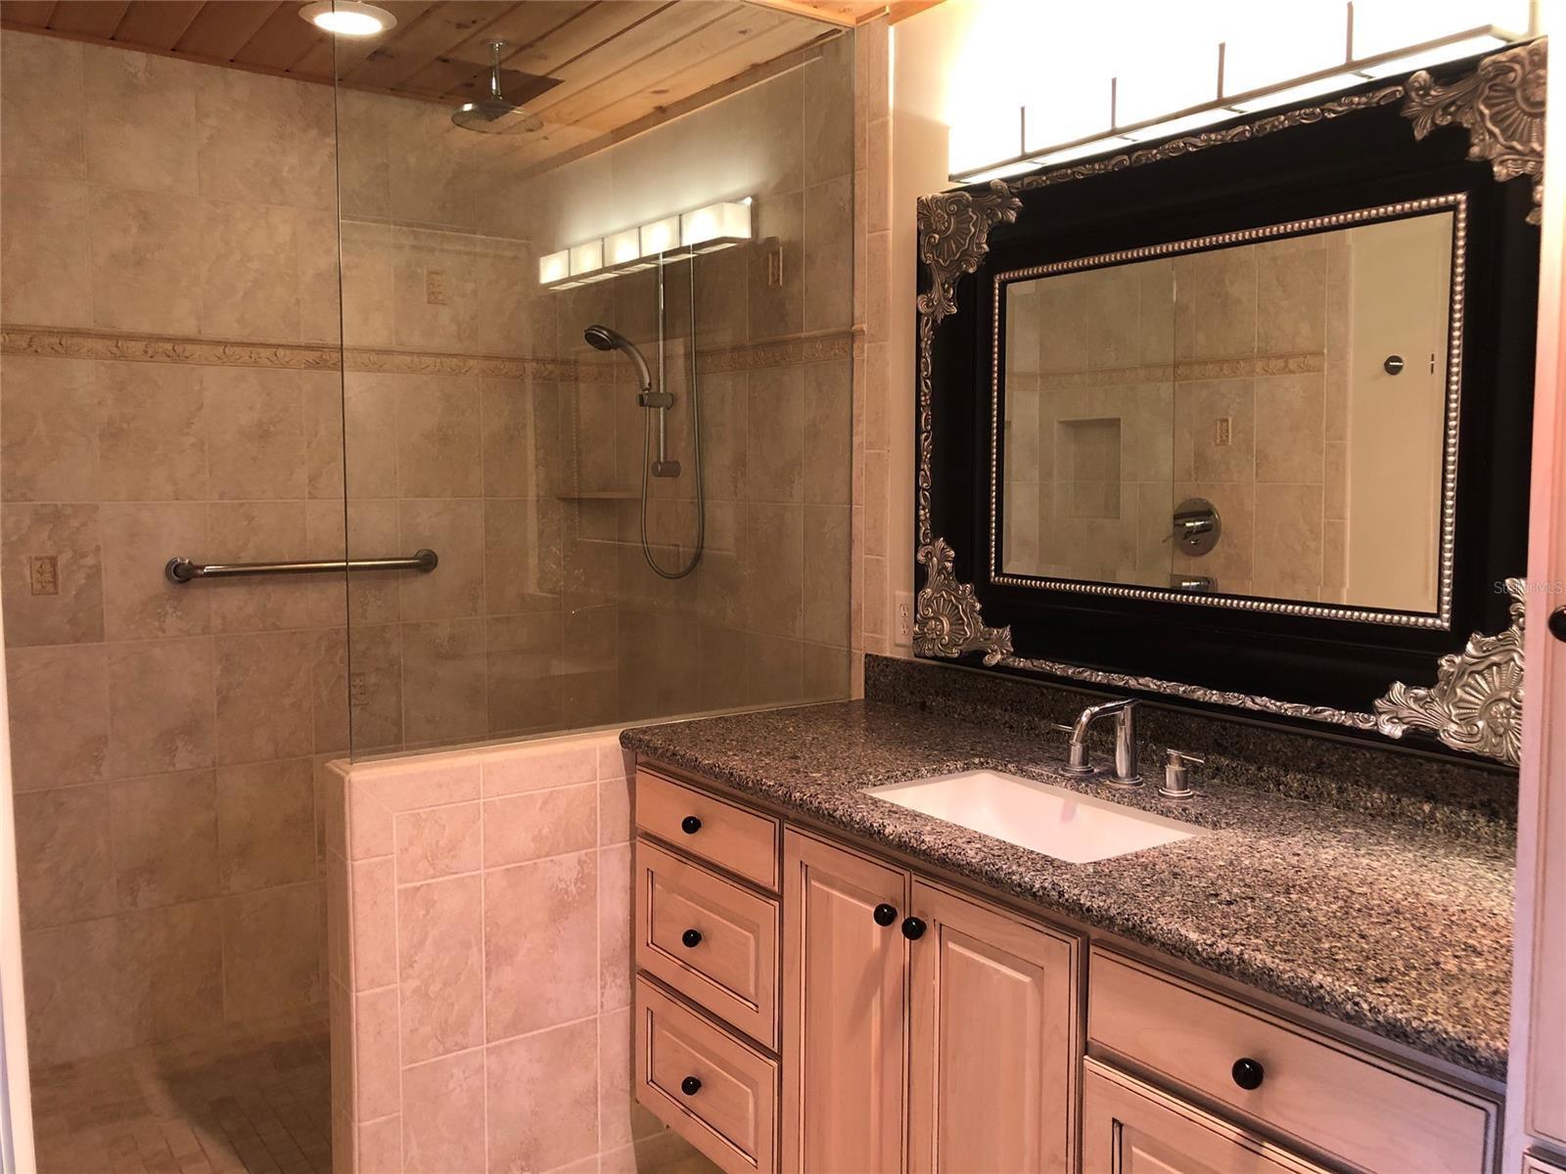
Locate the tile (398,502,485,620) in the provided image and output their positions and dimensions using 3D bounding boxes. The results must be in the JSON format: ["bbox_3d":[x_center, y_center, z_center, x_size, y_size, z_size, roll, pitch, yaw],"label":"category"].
[{"bbox_3d":[-0.929,-0.073,3.454,0.233,0.329,0.012,-3,6,-35],"label":"tile"}]

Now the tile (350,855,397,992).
[{"bbox_3d":[-0.709,0.584,2.203,0.076,0.234,0.012,-3,6,-35],"label":"tile"}]

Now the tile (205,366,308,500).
[{"bbox_3d":[-1.311,-0.381,3.153,0.233,0.329,0.012,-3,6,-35],"label":"tile"}]

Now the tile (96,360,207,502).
[{"bbox_3d":[-1.584,-0.389,3.175,0.245,0.344,0.010,-3,6,-35],"label":"tile"}]

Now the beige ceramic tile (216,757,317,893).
[{"bbox_3d":[-1.385,0.644,3.409,0.245,0.347,0.010,-3,6,-35],"label":"beige ceramic tile"}]

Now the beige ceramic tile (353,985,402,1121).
[{"bbox_3d":[-0.754,0.872,2.358,0.076,0.247,0.010,-3,6,-35],"label":"beige ceramic tile"}]

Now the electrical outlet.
[{"bbox_3d":[0.278,0.071,2.863,0.008,0.121,0.076,-3,6,-35],"label":"electrical outlet"}]

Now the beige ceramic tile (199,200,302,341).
[{"bbox_3d":[-1.310,-0.774,3.118,0.233,0.329,0.012,-3,6,-35],"label":"beige ceramic tile"}]

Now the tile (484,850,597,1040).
[{"bbox_3d":[-0.482,0.719,2.538,0.245,0.347,0.010,-3,6,-35],"label":"tile"}]

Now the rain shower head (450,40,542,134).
[{"bbox_3d":[-0.654,-1.156,2.900,0.207,0.188,0.207,0,5,0],"label":"rain shower head"}]

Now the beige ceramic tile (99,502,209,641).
[{"bbox_3d":[-1.505,-0.040,3.047,0.233,0.329,0.012,-3,6,-35],"label":"beige ceramic tile"}]

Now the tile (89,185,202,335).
[{"bbox_3d":[-1.582,-0.811,3.138,0.245,0.345,0.010,-3,6,-35],"label":"tile"}]

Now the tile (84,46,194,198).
[{"bbox_3d":[-1.581,-1.146,3.109,0.245,0.321,0.010,-3,6,-35],"label":"tile"}]

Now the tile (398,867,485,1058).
[{"bbox_3d":[-0.652,0.729,2.418,0.166,0.347,0.010,-3,6,-35],"label":"tile"}]

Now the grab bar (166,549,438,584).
[{"bbox_3d":[-1.191,-0.054,3.218,0.673,0.062,0.071,-3,6,-35],"label":"grab bar"}]

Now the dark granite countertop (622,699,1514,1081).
[{"bbox_3d":[0.415,0.344,1.954,0.617,0.040,1.656,-3,6,-35],"label":"dark granite countertop"}]

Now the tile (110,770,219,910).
[{"bbox_3d":[-1.508,0.621,3.106,0.233,0.329,0.012,-3,6,-35],"label":"tile"}]

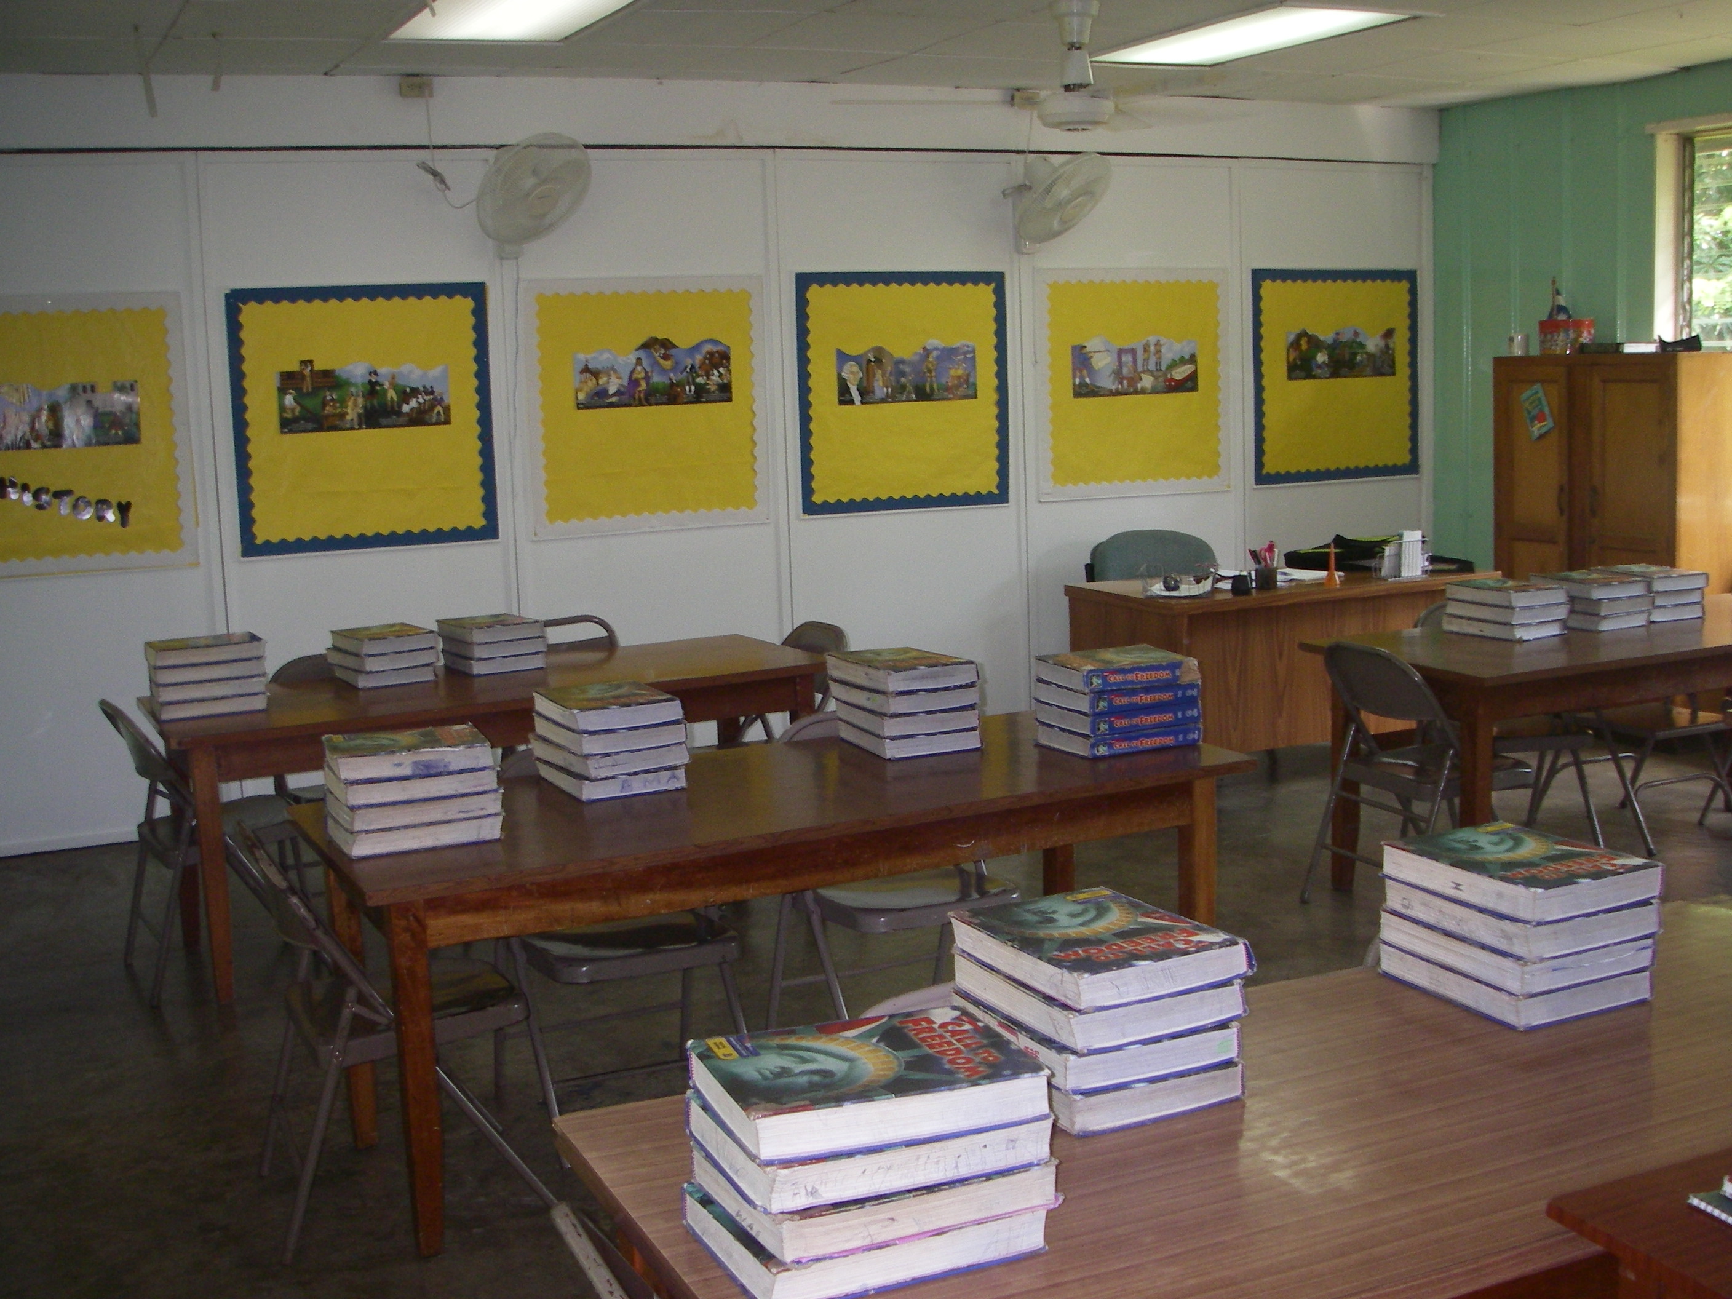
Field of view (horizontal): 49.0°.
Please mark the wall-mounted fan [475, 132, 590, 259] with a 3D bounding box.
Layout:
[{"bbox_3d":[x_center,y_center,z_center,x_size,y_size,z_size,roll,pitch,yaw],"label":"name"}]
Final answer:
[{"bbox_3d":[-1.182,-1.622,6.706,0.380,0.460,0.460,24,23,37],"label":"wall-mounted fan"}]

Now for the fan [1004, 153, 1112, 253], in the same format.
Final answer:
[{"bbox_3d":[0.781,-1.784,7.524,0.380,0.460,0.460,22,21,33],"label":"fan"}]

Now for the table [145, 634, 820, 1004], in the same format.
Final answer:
[{"bbox_3d":[-1.068,0.448,5.441,1.822,0.727,0.690,-6,9,-27],"label":"table"}]

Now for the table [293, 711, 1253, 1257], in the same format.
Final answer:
[{"bbox_3d":[-0.168,0.633,4.024,1.887,0.721,0.747,-6,9,-26],"label":"table"}]

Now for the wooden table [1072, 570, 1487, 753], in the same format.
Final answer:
[{"bbox_3d":[1.548,0.114,6.984,1.453,0.760,0.700,-6,9,-25],"label":"wooden table"}]

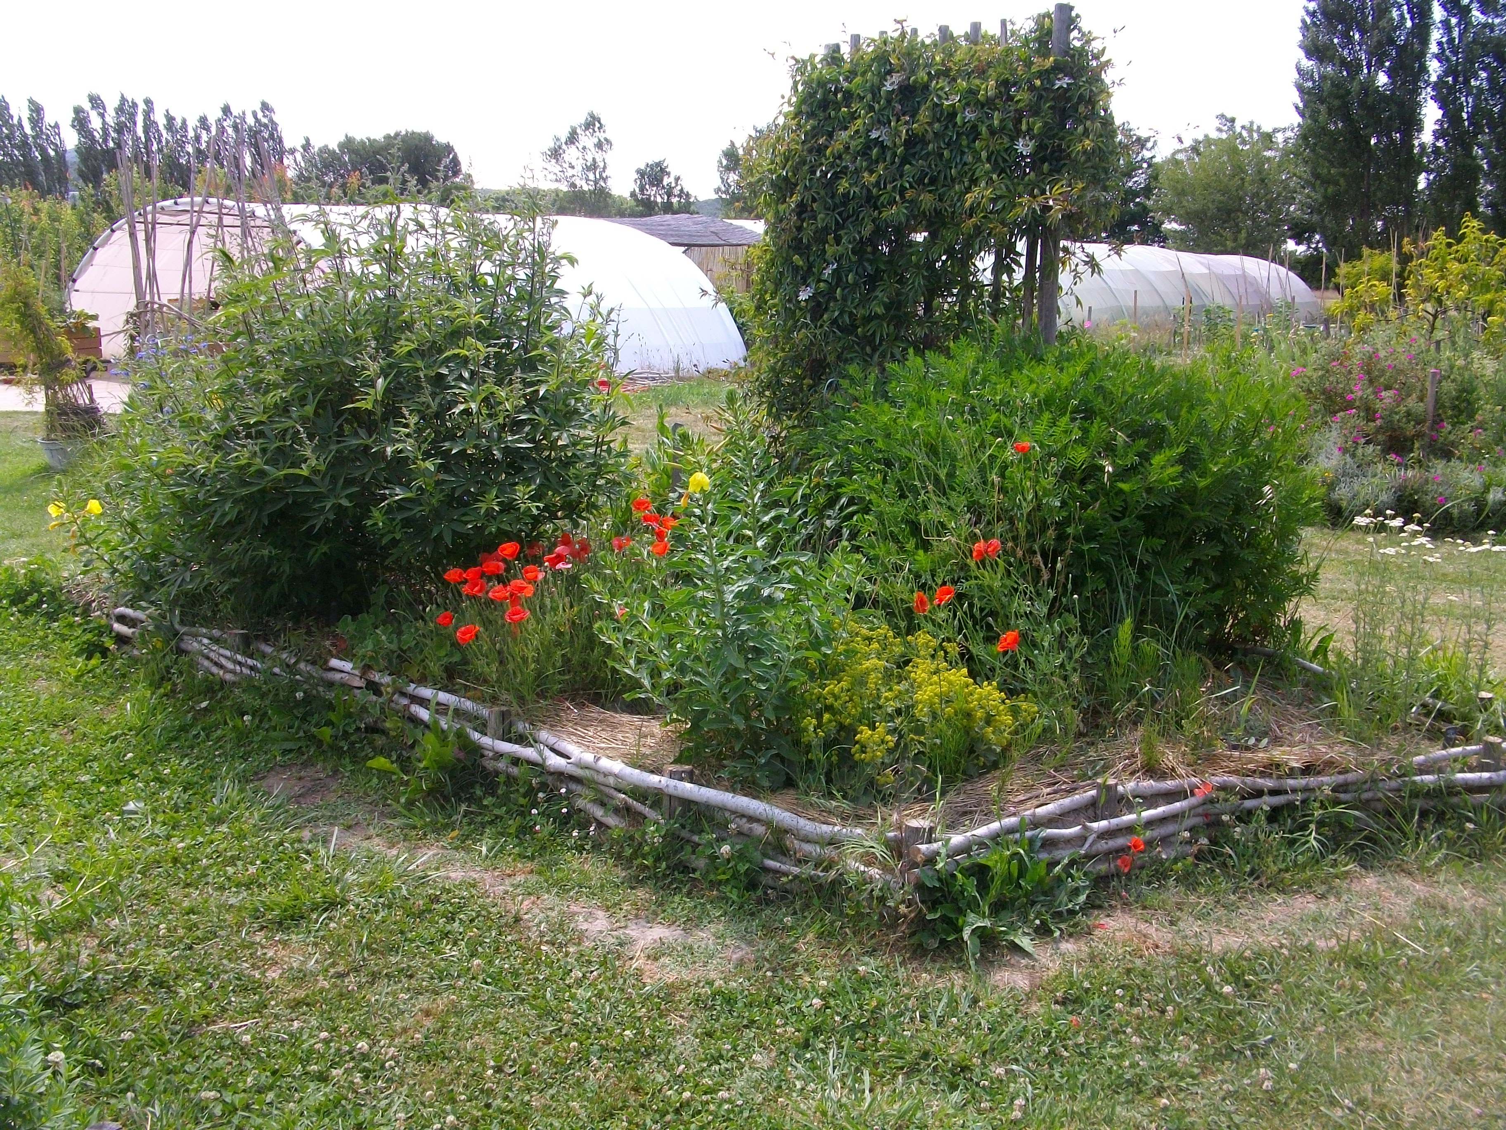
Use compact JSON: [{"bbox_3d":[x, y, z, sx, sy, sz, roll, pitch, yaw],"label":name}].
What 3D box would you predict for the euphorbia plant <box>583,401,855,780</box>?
[{"bbox_3d":[-0.081,0.092,4.077,0.750,1.100,0.680,0,11,0],"label":"euphorbia plant"}]

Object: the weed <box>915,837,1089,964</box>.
[{"bbox_3d":[0.624,0.818,3.507,0.420,0.230,0.360,0,11,0],"label":"weed"}]

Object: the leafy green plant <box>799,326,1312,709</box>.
[{"bbox_3d":[1.212,-0.265,5.554,1.970,1.300,1.500,0,11,0],"label":"leafy green plant"}]

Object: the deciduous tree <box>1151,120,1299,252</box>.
[{"bbox_3d":[21.309,-15.579,63.142,6.800,9.300,6.600,0,11,0],"label":"deciduous tree"}]

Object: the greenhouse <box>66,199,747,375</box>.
[{"bbox_3d":[-6.662,-5.538,27.864,8.200,3.050,11.000,8,13,32],"label":"greenhouse"}]

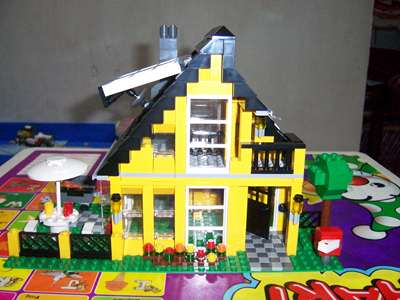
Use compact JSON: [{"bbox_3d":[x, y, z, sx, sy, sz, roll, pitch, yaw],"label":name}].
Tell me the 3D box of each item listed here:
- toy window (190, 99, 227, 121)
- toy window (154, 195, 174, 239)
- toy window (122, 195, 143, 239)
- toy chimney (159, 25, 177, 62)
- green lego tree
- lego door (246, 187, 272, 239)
[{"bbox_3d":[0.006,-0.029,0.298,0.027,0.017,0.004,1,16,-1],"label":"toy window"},{"bbox_3d":[-0.027,0.051,0.321,0.016,0.038,0.006,1,16,-1],"label":"toy window"},{"bbox_3d":[-0.051,0.051,0.321,0.016,0.038,0.006,1,16,-1],"label":"toy window"},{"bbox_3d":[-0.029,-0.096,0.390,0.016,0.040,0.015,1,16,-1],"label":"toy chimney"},{"bbox_3d":[0.104,0.041,0.337,0.034,0.077,0.033,1,16,-1],"label":"green lego tree"},{"bbox_3d":[0.048,0.046,0.346,0.026,0.054,0.004,14,21,37],"label":"lego door"}]

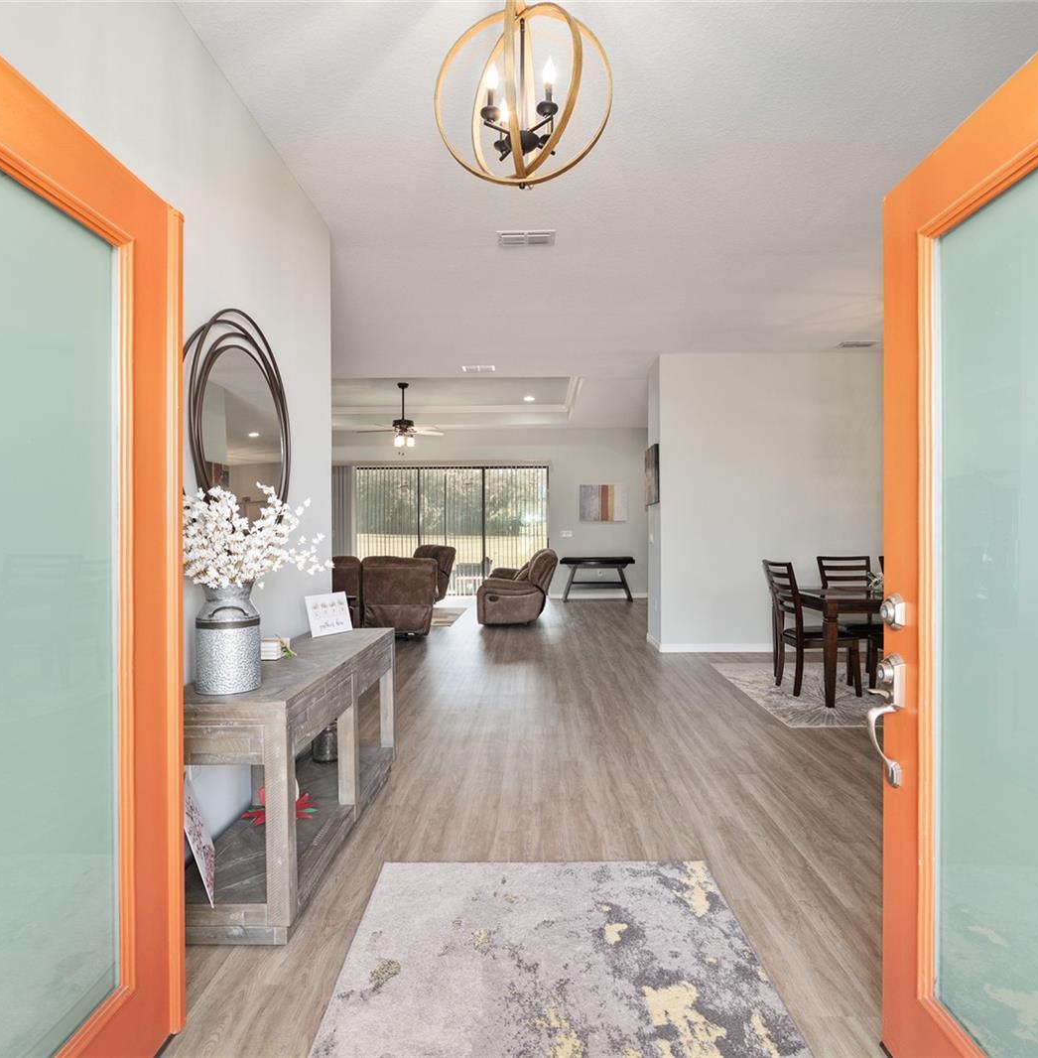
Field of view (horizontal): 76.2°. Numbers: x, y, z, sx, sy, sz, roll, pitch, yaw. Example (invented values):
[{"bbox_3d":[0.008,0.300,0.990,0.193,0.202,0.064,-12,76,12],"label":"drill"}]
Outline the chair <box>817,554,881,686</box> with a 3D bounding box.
[{"bbox_3d":[2.870,0.754,5.575,0.470,1.000,0.580,0,0,1],"label":"chair"}]

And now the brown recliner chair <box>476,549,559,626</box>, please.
[{"bbox_3d":[-0.005,0.762,8.980,1.040,1.000,0.950,0,0,3],"label":"brown recliner chair"}]

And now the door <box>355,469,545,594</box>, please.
[{"bbox_3d":[-1.245,0.069,11.780,3.530,2.380,0.120,0,0,1],"label":"door"}]

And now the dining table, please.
[{"bbox_3d":[3.080,0.869,5.150,1.880,0.765,1.030,0,0,1],"label":"dining table"}]

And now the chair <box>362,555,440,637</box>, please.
[{"bbox_3d":[-1.400,0.785,7.930,0.920,0.970,0.980,0,0,-5],"label":"chair"}]

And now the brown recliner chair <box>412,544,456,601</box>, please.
[{"bbox_3d":[-1.600,0.774,10.500,0.980,0.980,0.920,0,0,-37],"label":"brown recliner chair"}]

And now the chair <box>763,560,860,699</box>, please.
[{"bbox_3d":[2.300,0.757,5.160,0.590,1.000,0.470,0,0,1],"label":"chair"}]

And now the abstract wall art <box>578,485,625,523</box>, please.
[{"bbox_3d":[1.488,-0.450,11.700,0.840,0.660,0.040,0,0,1],"label":"abstract wall art"}]

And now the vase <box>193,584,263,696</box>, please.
[{"bbox_3d":[-0.968,0.349,2.200,0.220,0.350,0.220,0,0,-1],"label":"vase"}]

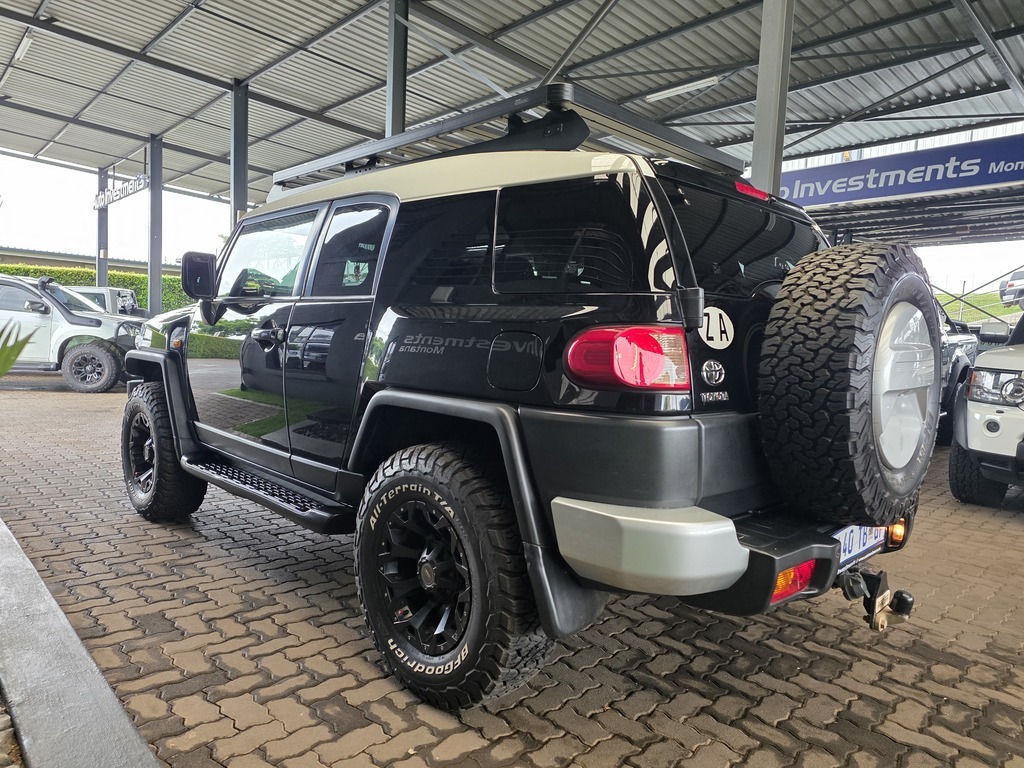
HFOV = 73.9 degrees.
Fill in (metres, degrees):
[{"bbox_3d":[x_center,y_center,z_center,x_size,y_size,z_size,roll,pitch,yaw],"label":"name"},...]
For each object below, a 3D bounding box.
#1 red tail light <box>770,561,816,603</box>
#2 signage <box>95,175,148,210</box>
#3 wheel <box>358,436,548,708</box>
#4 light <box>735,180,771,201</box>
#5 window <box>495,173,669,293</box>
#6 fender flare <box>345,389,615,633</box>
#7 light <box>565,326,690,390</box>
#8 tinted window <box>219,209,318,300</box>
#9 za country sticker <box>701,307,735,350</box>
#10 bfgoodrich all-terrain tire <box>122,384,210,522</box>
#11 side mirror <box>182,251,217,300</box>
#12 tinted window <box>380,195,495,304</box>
[{"bbox_3d":[0.736,0.519,1.808,0.220,0.100,0.060,-2,5,-45],"label":"red tail light"},{"bbox_3d":[-9.948,-4.851,17.238,0.130,0.420,4.956,-2,6,-43],"label":"signage"},{"bbox_3d":[-0.214,0.623,2.301,0.835,0.835,0.275,6,6,44],"label":"wheel"},{"bbox_3d":[0.805,-0.654,2.292,0.250,0.040,0.050,-2,5,-45],"label":"light"},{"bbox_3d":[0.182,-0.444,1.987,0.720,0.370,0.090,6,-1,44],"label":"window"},{"bbox_3d":[-0.155,0.320,2.109,0.210,0.585,1.070,-2,5,-45],"label":"fender flare"},{"bbox_3d":[0.295,-0.072,1.773,0.200,0.165,0.280,-2,5,-45],"label":"light"},{"bbox_3d":[-1.156,-0.586,3.154,0.830,0.399,0.040,6,-7,45],"label":"tinted window"},{"bbox_3d":[0.534,-0.144,1.770,0.178,0.113,0.006,-1,6,-40],"label":"za country sticker"},{"bbox_3d":[-2.135,0.406,4.171,0.835,0.835,0.275,6,6,44],"label":"bfgoodrich all-terrain tire"},{"bbox_3d":[-1.607,-0.555,3.496,0.120,0.250,0.165,6,6,44],"label":"side mirror"},{"bbox_3d":[-0.236,-0.444,2.234,0.585,0.392,0.040,6,-9,45],"label":"tinted window"}]

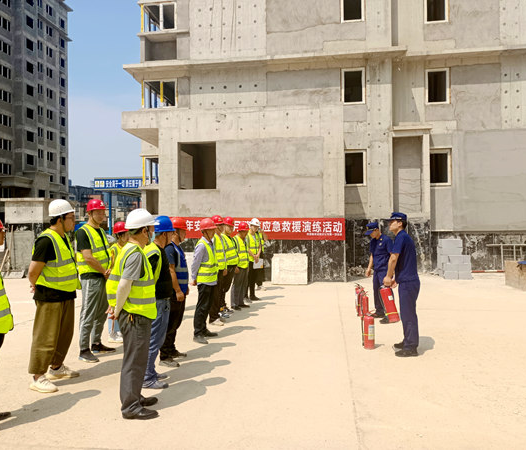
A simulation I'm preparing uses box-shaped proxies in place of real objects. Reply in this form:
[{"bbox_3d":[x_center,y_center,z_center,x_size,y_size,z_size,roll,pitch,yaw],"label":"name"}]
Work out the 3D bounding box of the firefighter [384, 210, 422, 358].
[{"bbox_3d":[1.726,0.720,5.377,0.440,1.750,0.500,0,0,9],"label":"firefighter"}]

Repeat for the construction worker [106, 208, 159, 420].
[{"bbox_3d":[-1.130,0.735,3.735,0.440,1.754,0.540,0,0,-22],"label":"construction worker"}]

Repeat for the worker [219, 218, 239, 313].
[{"bbox_3d":[-0.612,0.747,7.800,0.360,1.782,0.500,-1,-1,26],"label":"worker"}]

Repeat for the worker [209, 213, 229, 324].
[{"bbox_3d":[-0.723,0.735,7.200,0.360,1.786,0.500,-1,-1,22],"label":"worker"}]

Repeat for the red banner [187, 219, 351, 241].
[{"bbox_3d":[-0.310,0.120,12.880,5.450,0.650,0.050,0,-1,6],"label":"red banner"}]

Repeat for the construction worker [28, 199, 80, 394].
[{"bbox_3d":[-2.089,0.665,4.320,0.450,1.849,0.540,0,-1,11],"label":"construction worker"}]

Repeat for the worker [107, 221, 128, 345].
[{"bbox_3d":[-2.014,0.777,6.066,0.350,1.680,0.480,0,0,10],"label":"worker"}]

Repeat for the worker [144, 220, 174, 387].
[{"bbox_3d":[-1.073,0.765,4.450,0.400,1.705,0.520,0,-1,6],"label":"worker"}]

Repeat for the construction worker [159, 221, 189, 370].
[{"bbox_3d":[-1.054,0.755,5.134,0.360,1.712,0.520,0,0,10],"label":"construction worker"}]

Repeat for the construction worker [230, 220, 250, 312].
[{"bbox_3d":[-0.461,0.785,8.500,0.350,1.707,0.480,-1,-1,27],"label":"construction worker"}]

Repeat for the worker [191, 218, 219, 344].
[{"bbox_3d":[-0.810,0.759,6.066,0.380,1.701,0.500,0,0,10],"label":"worker"}]

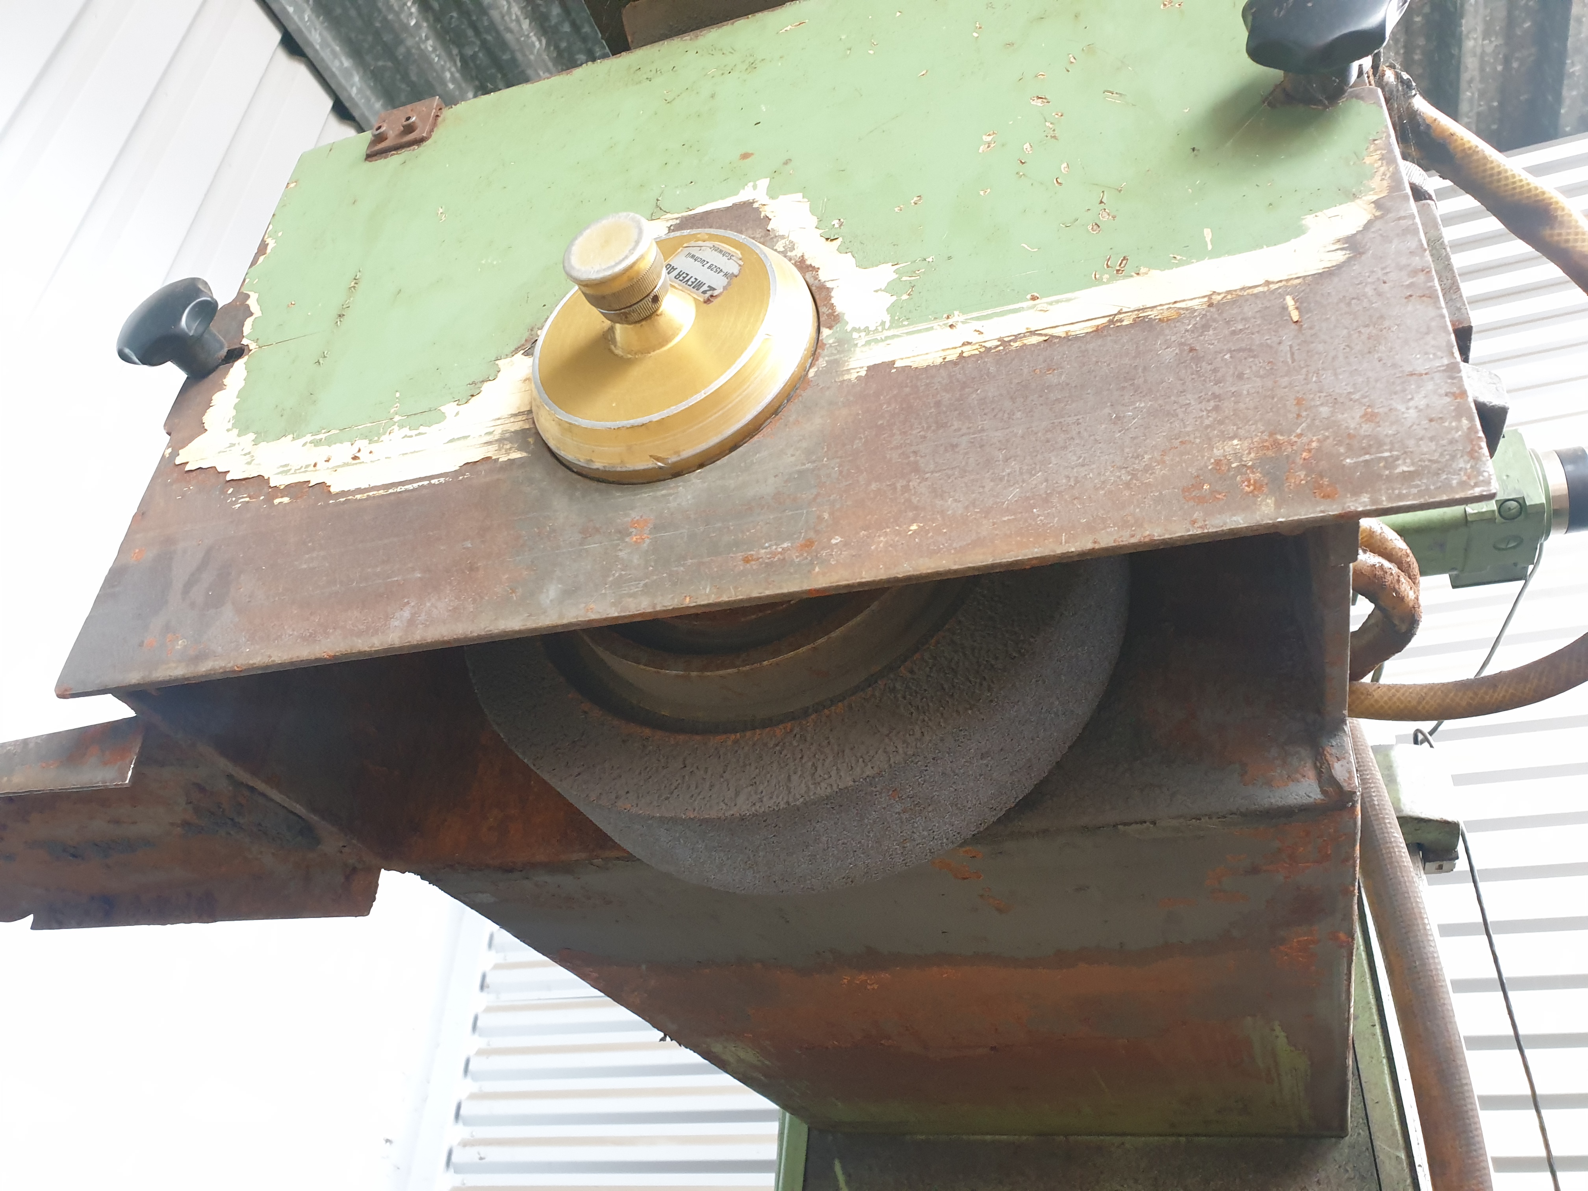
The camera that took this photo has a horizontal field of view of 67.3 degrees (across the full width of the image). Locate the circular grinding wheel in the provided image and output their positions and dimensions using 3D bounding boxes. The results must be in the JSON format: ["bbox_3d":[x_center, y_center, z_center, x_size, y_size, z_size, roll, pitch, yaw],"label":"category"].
[{"bbox_3d":[-0.002,-0.020,0.589,0.315,0.315,0.088,-8,-36,19],"label":"circular grinding wheel"}]

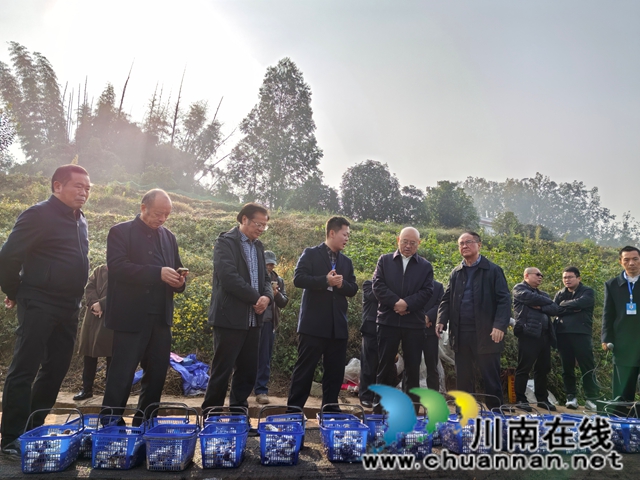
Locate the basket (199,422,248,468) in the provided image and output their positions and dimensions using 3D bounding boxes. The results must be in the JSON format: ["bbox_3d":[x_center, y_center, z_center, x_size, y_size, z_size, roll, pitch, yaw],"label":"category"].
[{"bbox_3d":[-0.510,1.102,2.671,0.238,0.164,0.347,2,-13,-5],"label":"basket"}]

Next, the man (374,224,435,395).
[{"bbox_3d":[0.774,0.752,4.609,0.580,1.740,0.380,1,-12,4],"label":"man"}]

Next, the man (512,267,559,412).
[{"bbox_3d":[2.551,1.142,5.910,0.520,1.670,0.400,8,-13,-24],"label":"man"}]

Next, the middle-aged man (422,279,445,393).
[{"bbox_3d":[1.195,1.037,5.768,0.500,1.660,0.330,-1,-12,11],"label":"middle-aged man"}]

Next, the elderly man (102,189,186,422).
[{"bbox_3d":[-1.234,0.449,3.530,0.450,1.700,0.530,-7,-15,37],"label":"elderly man"}]

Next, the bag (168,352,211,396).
[{"bbox_3d":[-1.440,1.495,5.550,0.530,0.500,0.420,1,-13,0],"label":"bag"}]

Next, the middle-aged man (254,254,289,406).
[{"bbox_3d":[-0.544,0.923,5.428,0.470,1.650,0.360,1,-13,2],"label":"middle-aged man"}]

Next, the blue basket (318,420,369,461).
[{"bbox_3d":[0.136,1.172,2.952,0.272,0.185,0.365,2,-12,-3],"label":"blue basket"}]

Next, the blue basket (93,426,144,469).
[{"bbox_3d":[-1.039,1.074,2.599,0.238,0.164,0.347,4,-13,-11],"label":"blue basket"}]

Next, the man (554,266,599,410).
[{"bbox_3d":[3.037,1.142,5.910,0.540,1.670,0.380,-4,-14,29],"label":"man"}]

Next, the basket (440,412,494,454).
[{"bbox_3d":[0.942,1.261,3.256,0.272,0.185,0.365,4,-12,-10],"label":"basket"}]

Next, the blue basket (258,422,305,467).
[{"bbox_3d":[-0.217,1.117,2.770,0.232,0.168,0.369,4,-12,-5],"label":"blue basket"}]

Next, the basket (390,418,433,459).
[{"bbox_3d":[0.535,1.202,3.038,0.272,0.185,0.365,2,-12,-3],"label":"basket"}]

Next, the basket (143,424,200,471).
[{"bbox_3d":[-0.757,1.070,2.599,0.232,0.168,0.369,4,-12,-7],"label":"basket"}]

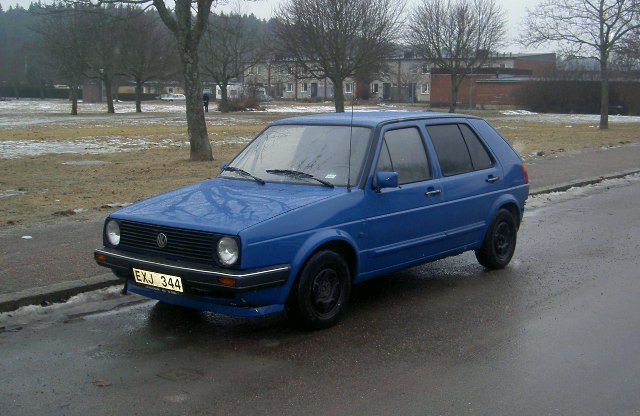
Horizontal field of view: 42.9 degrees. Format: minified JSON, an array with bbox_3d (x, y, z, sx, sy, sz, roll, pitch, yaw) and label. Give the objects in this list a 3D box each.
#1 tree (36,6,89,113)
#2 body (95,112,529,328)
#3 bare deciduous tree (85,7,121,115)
[{"bbox_3d":[-19.825,-11.345,63.000,4.259,8.209,4.600,-1,8,0],"label":"tree"},{"bbox_3d":[0.218,-0.051,6.779,1.690,1.415,3.990,5,10,40],"label":"body"},{"bbox_3d":[-17.484,-12.007,66.000,3.245,8.681,4.200,-1,8,0],"label":"bare deciduous tree"}]

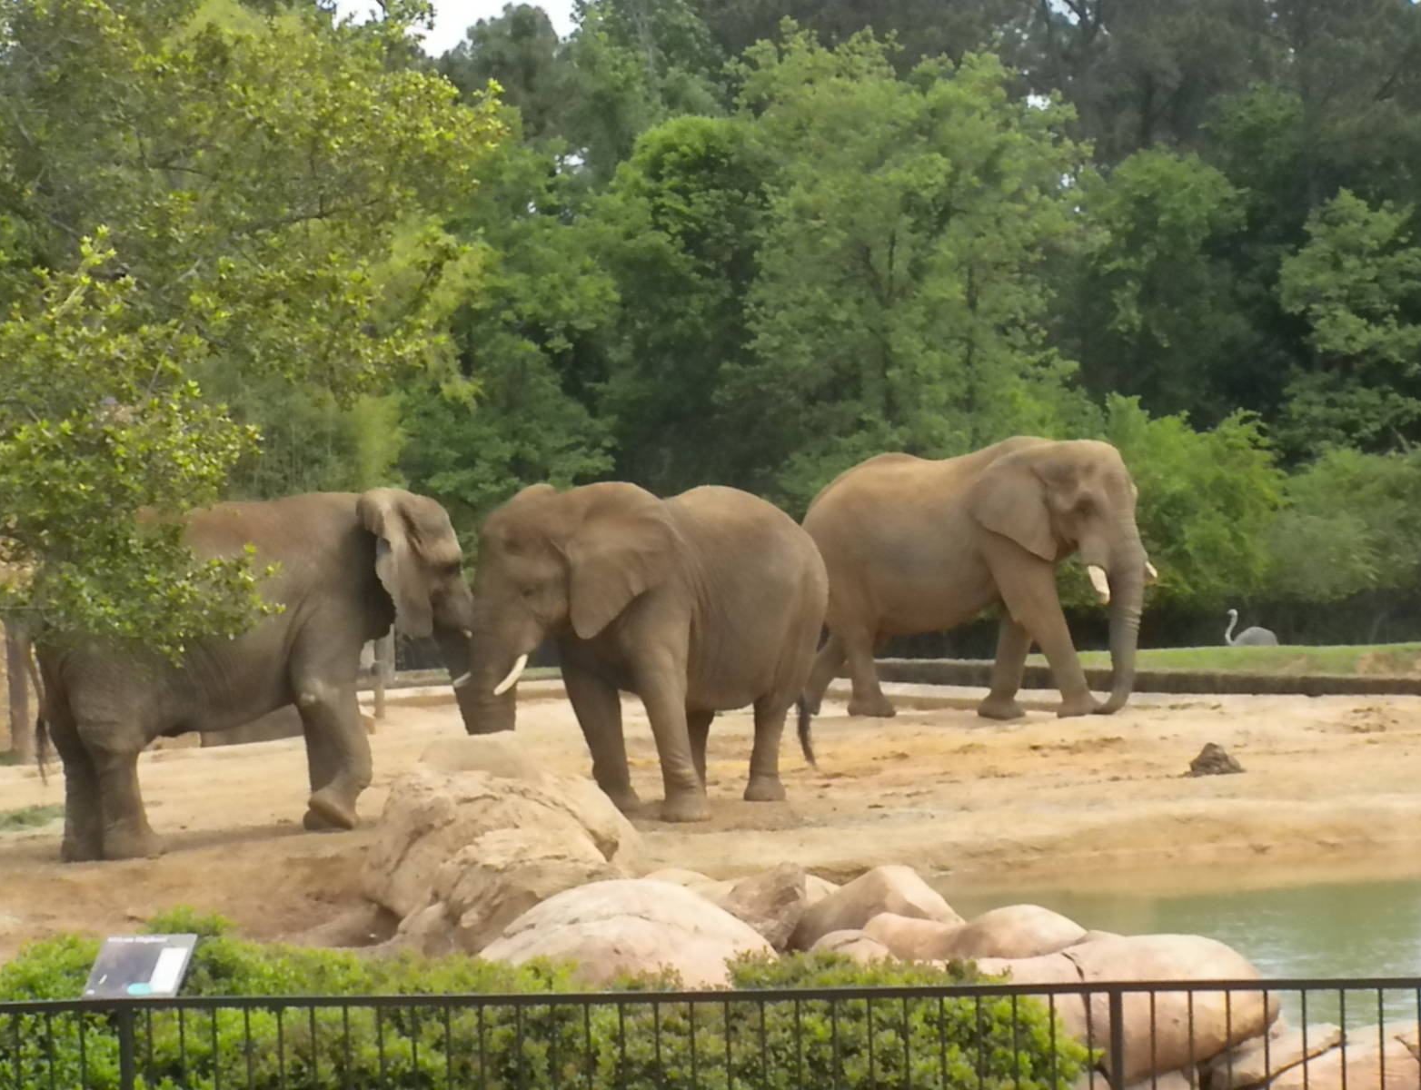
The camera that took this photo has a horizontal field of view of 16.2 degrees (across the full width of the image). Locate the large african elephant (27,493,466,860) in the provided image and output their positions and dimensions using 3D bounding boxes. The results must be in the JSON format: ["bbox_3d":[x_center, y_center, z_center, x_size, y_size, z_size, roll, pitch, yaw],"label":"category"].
[{"bbox_3d":[-3.328,0.950,37.500,3.250,2.650,1.500,-2,3,-22],"label":"large african elephant"}]

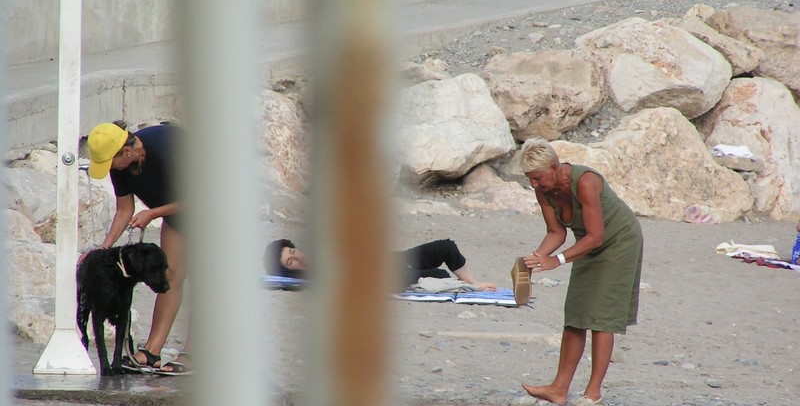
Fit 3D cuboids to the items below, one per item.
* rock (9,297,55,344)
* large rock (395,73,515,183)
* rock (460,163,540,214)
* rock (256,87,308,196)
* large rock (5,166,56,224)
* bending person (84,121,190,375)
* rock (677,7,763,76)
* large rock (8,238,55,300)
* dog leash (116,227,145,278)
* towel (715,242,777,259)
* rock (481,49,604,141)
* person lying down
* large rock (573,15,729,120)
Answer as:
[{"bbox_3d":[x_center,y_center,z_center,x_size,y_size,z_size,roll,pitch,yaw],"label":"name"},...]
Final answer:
[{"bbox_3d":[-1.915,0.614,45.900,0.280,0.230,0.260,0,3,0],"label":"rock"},{"bbox_3d":[0.344,-0.479,56.500,0.790,0.660,0.720,0,3,0],"label":"large rock"},{"bbox_3d":[0.755,-0.107,64.700,0.620,0.380,0.500,1,3,0],"label":"rock"},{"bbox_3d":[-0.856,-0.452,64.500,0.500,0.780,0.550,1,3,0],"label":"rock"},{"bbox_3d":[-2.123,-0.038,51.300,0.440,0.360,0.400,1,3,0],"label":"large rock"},{"bbox_3d":[-1.297,0.241,46.600,0.780,1.350,0.500,-1,3,-22],"label":"bending person"},{"bbox_3d":[2.427,-1.223,66.500,0.660,0.490,0.580,1,3,0],"label":"rock"},{"bbox_3d":[-2.090,0.382,50.500,0.400,0.370,0.360,1,3,0],"label":"large rock"},{"bbox_3d":[-1.344,0.247,43.800,0.140,0.250,0.130,0,3,0],"label":"dog leash"},{"bbox_3d":[2.032,0.279,51.500,0.380,0.070,0.300,0,3,0],"label":"towel"},{"bbox_3d":[0.944,-0.712,58.200,0.840,0.580,0.700,0,3,0],"label":"rock"},{"bbox_3d":[-0.109,0.343,49.000,1.480,0.290,0.500,2,4,28],"label":"person lying down"},{"bbox_3d":[1.681,-0.895,58.000,1.030,0.610,0.800,0,3,0],"label":"large rock"}]

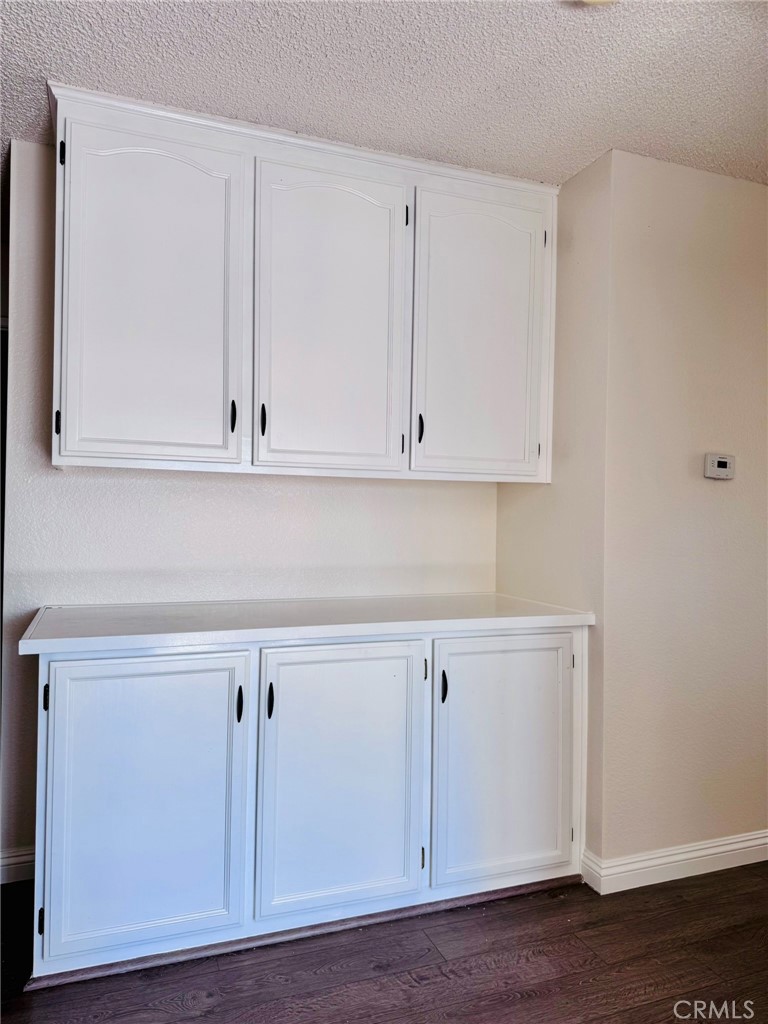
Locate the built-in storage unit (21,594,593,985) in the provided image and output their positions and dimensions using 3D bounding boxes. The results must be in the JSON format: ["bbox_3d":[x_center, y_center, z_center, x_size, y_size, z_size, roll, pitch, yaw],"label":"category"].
[{"bbox_3d":[-0.217,0.784,2.389,1.710,0.907,0.630,1,0,-21],"label":"built-in storage unit"}]

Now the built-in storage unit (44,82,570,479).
[{"bbox_3d":[-0.225,-0.662,2.492,1.685,1.084,0.400,1,0,-21],"label":"built-in storage unit"}]

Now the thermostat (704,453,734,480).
[{"bbox_3d":[1.173,-0.157,2.477,0.110,0.083,0.026,1,0,-21],"label":"thermostat"}]

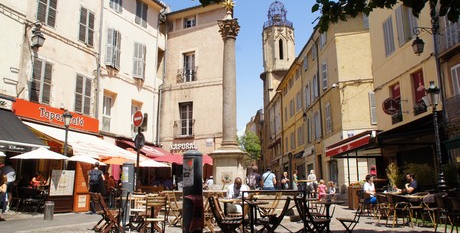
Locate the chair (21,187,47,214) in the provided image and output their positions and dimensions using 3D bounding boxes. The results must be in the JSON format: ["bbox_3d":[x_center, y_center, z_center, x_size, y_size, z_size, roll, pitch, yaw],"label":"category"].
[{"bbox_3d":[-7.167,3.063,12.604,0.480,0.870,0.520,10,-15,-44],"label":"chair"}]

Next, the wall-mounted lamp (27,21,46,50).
[{"bbox_3d":[-8.131,-3.404,14.472,0.800,1.100,0.500,-4,-11,21],"label":"wall-mounted lamp"}]

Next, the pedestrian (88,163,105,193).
[{"bbox_3d":[-4.702,2.547,12.228,0.550,1.720,0.400,2,-11,-12],"label":"pedestrian"}]

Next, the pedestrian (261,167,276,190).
[{"bbox_3d":[1.573,2.885,13.817,0.560,1.700,0.360,-1,-11,3],"label":"pedestrian"}]

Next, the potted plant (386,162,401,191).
[{"bbox_3d":[5.638,2.509,12.030,0.550,1.600,0.550,0,-10,0],"label":"potted plant"}]

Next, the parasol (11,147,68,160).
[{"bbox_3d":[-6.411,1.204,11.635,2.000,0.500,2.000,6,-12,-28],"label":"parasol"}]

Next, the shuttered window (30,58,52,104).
[{"bbox_3d":[-8.101,-1.482,14.851,0.140,1.900,1.060,-4,-11,20],"label":"shuttered window"}]

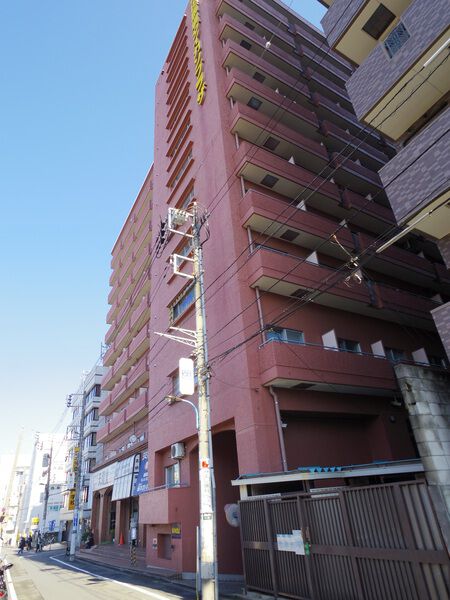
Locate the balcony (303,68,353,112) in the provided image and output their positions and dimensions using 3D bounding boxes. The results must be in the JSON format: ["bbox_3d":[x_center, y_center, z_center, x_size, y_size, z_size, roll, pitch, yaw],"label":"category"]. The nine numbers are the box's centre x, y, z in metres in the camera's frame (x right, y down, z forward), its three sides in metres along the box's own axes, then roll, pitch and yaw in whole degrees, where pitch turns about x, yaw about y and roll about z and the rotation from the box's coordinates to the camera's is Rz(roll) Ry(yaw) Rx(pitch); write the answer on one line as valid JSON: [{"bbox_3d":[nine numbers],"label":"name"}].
[{"bbox_3d":[7.144,-14.186,25.041,4.583,1.160,0.784,12,-34,-27],"label":"balcony"}]

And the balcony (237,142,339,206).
[{"bbox_3d":[3.034,-5.520,16.763,5.434,1.160,0.784,12,-34,-27],"label":"balcony"}]

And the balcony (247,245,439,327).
[{"bbox_3d":[5.692,-0.163,15.130,10.613,1.217,0.784,12,-34,-27],"label":"balcony"}]

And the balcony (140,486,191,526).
[{"bbox_3d":[-2.410,8.116,14.255,0.863,1.047,3.277,12,-34,-27],"label":"balcony"}]

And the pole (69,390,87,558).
[{"bbox_3d":[-10.638,12.254,26.628,0.400,11.233,0.400,11,-34,-29],"label":"pole"}]

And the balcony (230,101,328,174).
[{"bbox_3d":[2.789,-7.954,18.154,5.485,1.168,0.792,12,-34,-28],"label":"balcony"}]

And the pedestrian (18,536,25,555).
[{"bbox_3d":[-21.412,25.833,38.364,0.450,1.600,0.420,-23,-34,29],"label":"pedestrian"}]

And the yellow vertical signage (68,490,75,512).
[{"bbox_3d":[-9.220,12.060,21.949,0.420,1.120,0.120,12,-34,-27],"label":"yellow vertical signage"}]

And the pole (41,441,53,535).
[{"bbox_3d":[-16.292,17.660,33.495,0.320,8.770,0.320,12,-34,-27],"label":"pole"}]

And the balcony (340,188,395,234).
[{"bbox_3d":[7.944,-4.398,19.412,4.583,1.160,0.784,12,-34,-27],"label":"balcony"}]

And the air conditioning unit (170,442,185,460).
[{"bbox_3d":[-1.820,5.940,14.180,0.290,0.540,0.680,12,-34,-28],"label":"air conditioning unit"}]

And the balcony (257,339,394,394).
[{"bbox_3d":[3.606,2.402,12.158,5.396,1.218,0.792,12,-34,-28],"label":"balcony"}]

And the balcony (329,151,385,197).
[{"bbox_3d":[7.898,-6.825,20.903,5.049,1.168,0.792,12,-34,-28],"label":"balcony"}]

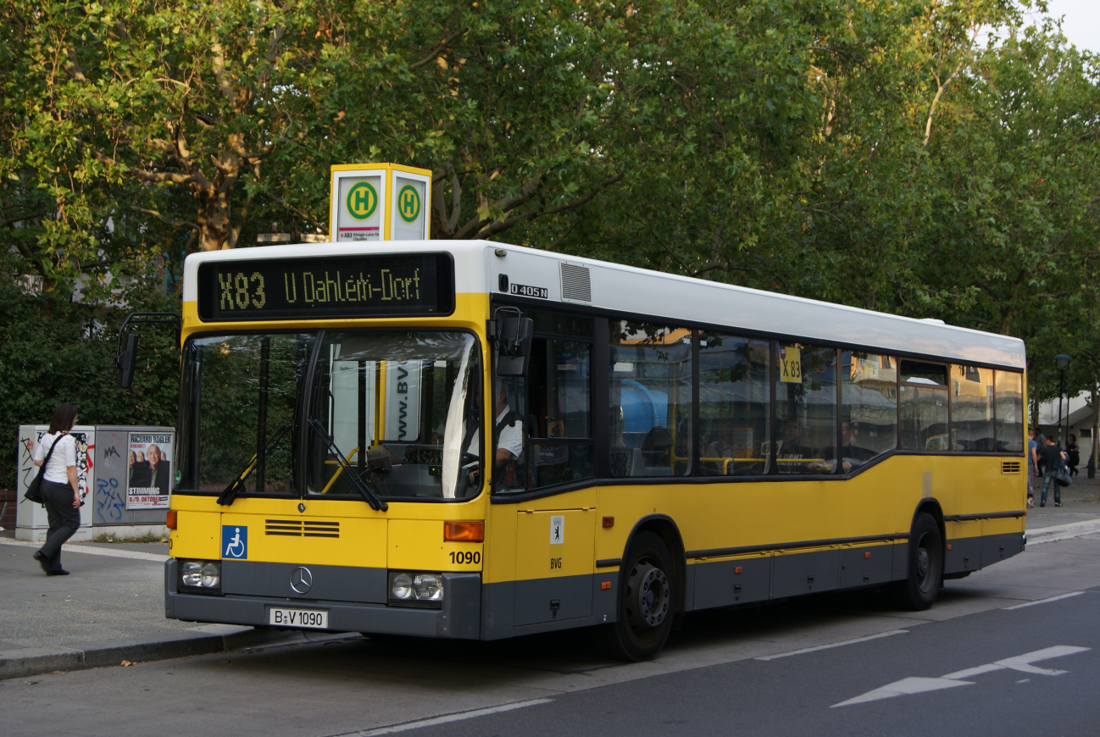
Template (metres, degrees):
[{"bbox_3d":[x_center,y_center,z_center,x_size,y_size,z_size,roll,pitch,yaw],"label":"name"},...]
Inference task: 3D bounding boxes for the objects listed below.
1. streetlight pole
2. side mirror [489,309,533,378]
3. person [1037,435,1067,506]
[{"bbox_3d":[16.660,1.772,60.000,0.560,4.500,0.560,0,-2,32],"label":"streetlight pole"},{"bbox_3d":[-0.233,-0.164,11.681,0.300,0.430,0.200,0,-3,21],"label":"side mirror"},{"bbox_3d":[11.953,2.435,43.714,0.600,1.760,0.450,2,-2,-3],"label":"person"}]

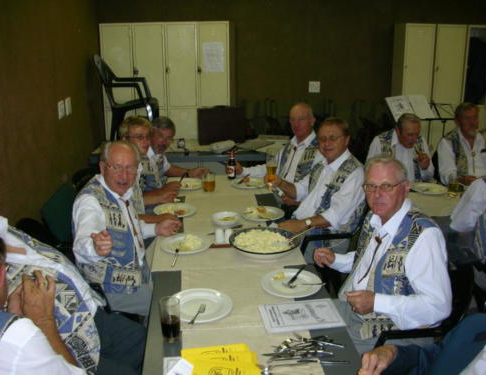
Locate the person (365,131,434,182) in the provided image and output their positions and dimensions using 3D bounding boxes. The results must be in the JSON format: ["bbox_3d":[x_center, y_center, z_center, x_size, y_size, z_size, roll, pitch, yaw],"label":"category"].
[{"bbox_3d":[1.120,0.069,3.693,0.530,1.220,0.720,-2,19,-7],"label":"person"}]

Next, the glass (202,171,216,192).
[{"bbox_3d":[-0.230,-0.038,3.474,0.086,0.123,0.086,0,18,0],"label":"glass"}]

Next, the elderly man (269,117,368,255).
[{"bbox_3d":[0.430,0.269,2.884,0.780,1.330,0.600,-8,20,-23],"label":"elderly man"}]

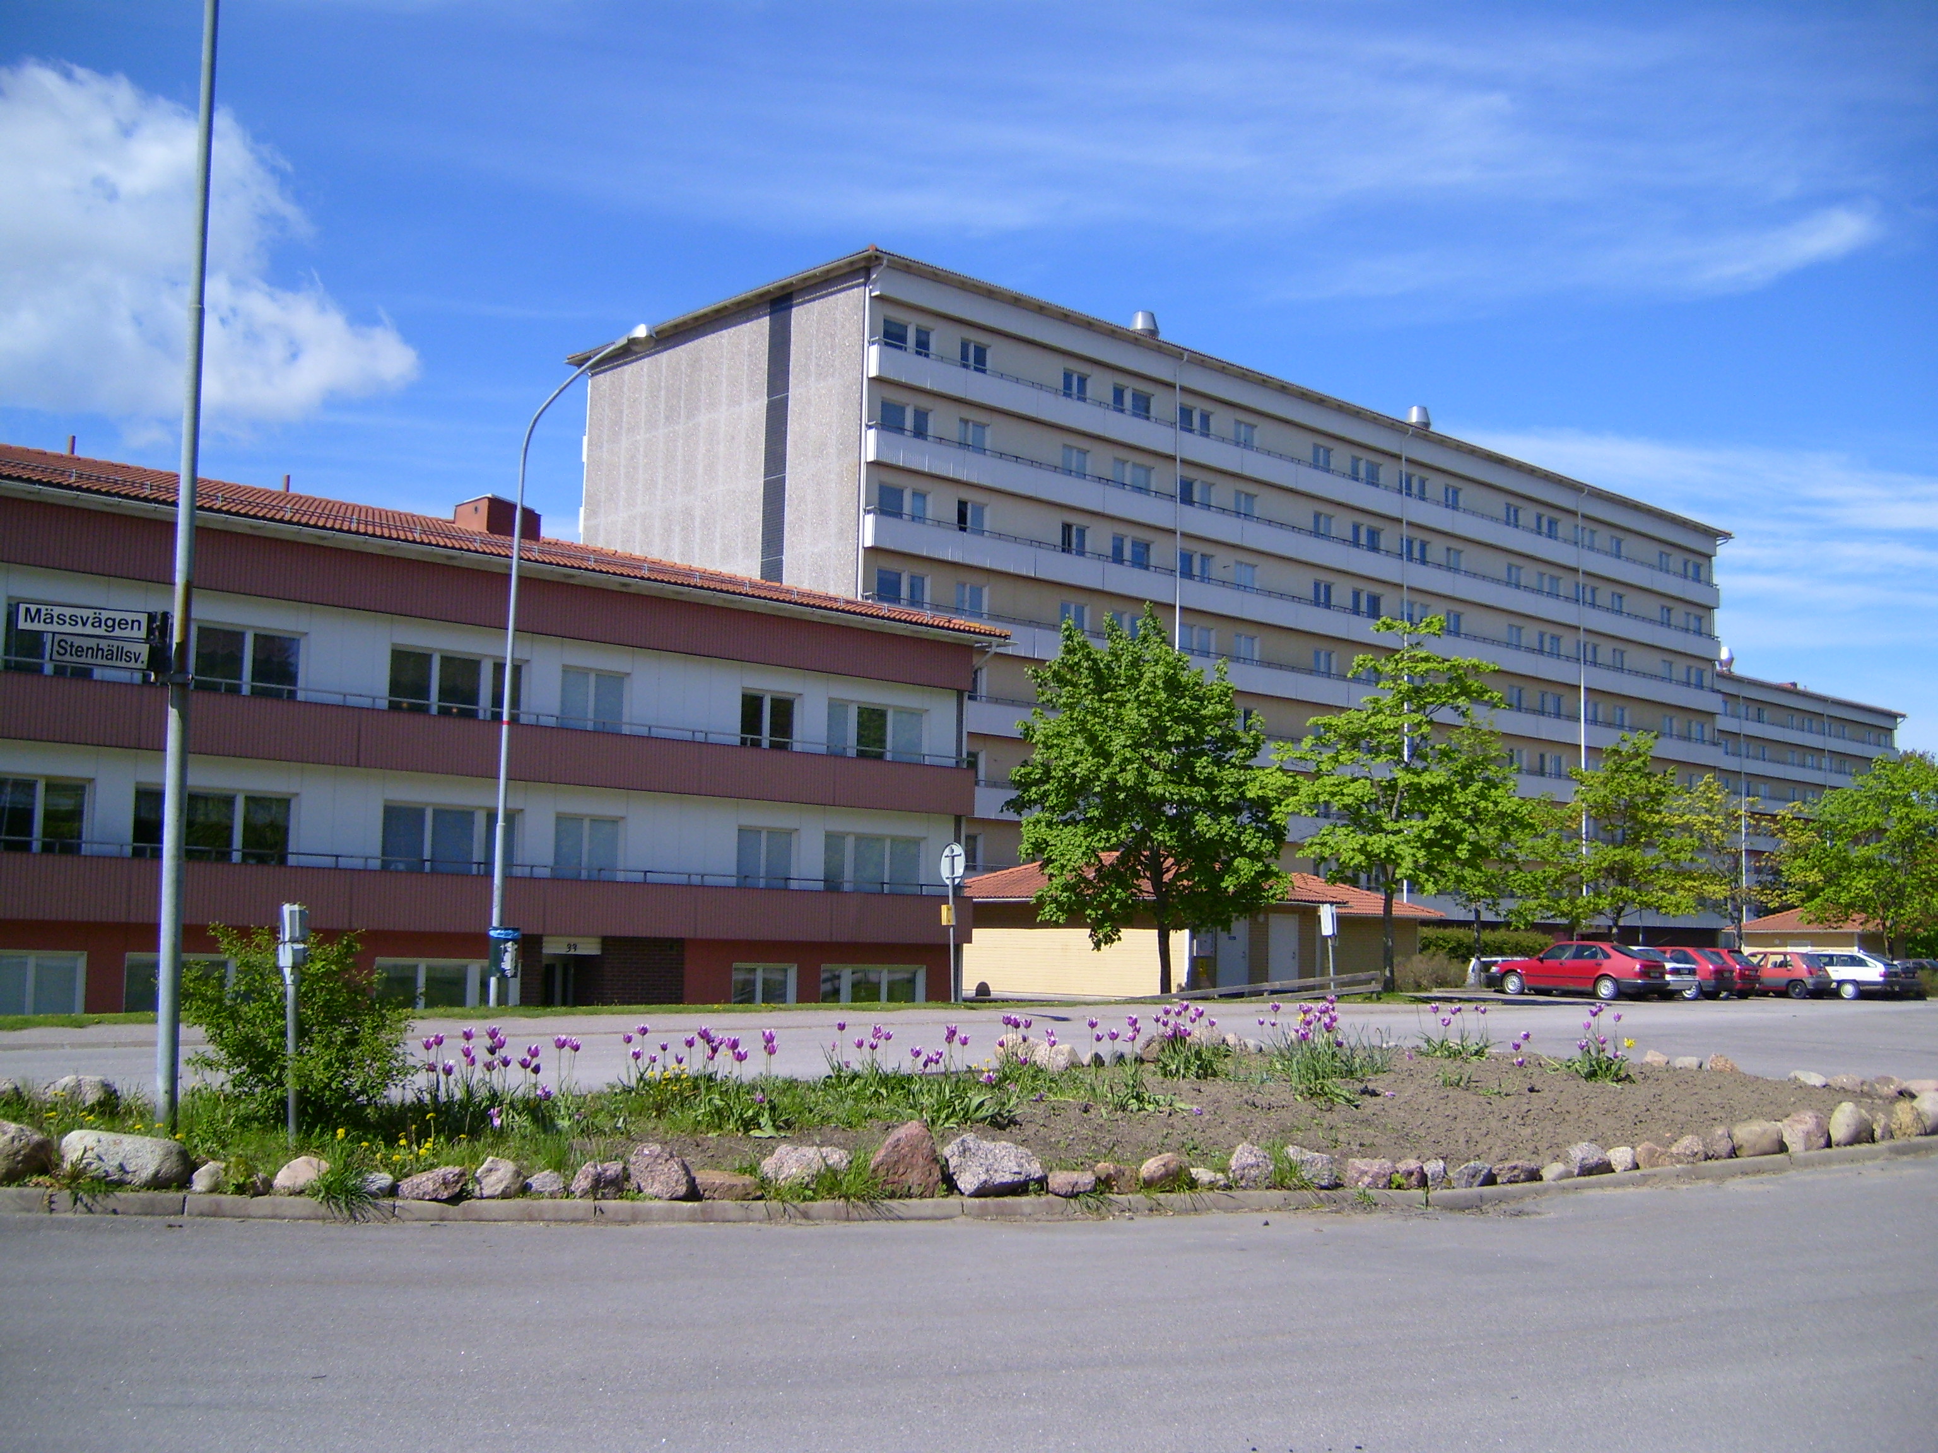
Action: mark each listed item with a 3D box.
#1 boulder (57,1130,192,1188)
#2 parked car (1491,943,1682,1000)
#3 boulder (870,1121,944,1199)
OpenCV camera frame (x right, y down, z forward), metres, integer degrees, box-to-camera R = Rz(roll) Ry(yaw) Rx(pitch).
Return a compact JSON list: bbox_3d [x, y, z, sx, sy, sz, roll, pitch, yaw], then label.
[{"bbox_3d":[-4.382,2.239,10.208,0.670,0.300,0.420,2,-6,-2],"label":"boulder"},{"bbox_3d":[15.957,6.425,51.548,4.640,1.430,1.720,-4,-8,40],"label":"parked car"},{"bbox_3d":[-0.332,2.313,10.554,0.390,0.430,0.300,3,-6,-14],"label":"boulder"}]

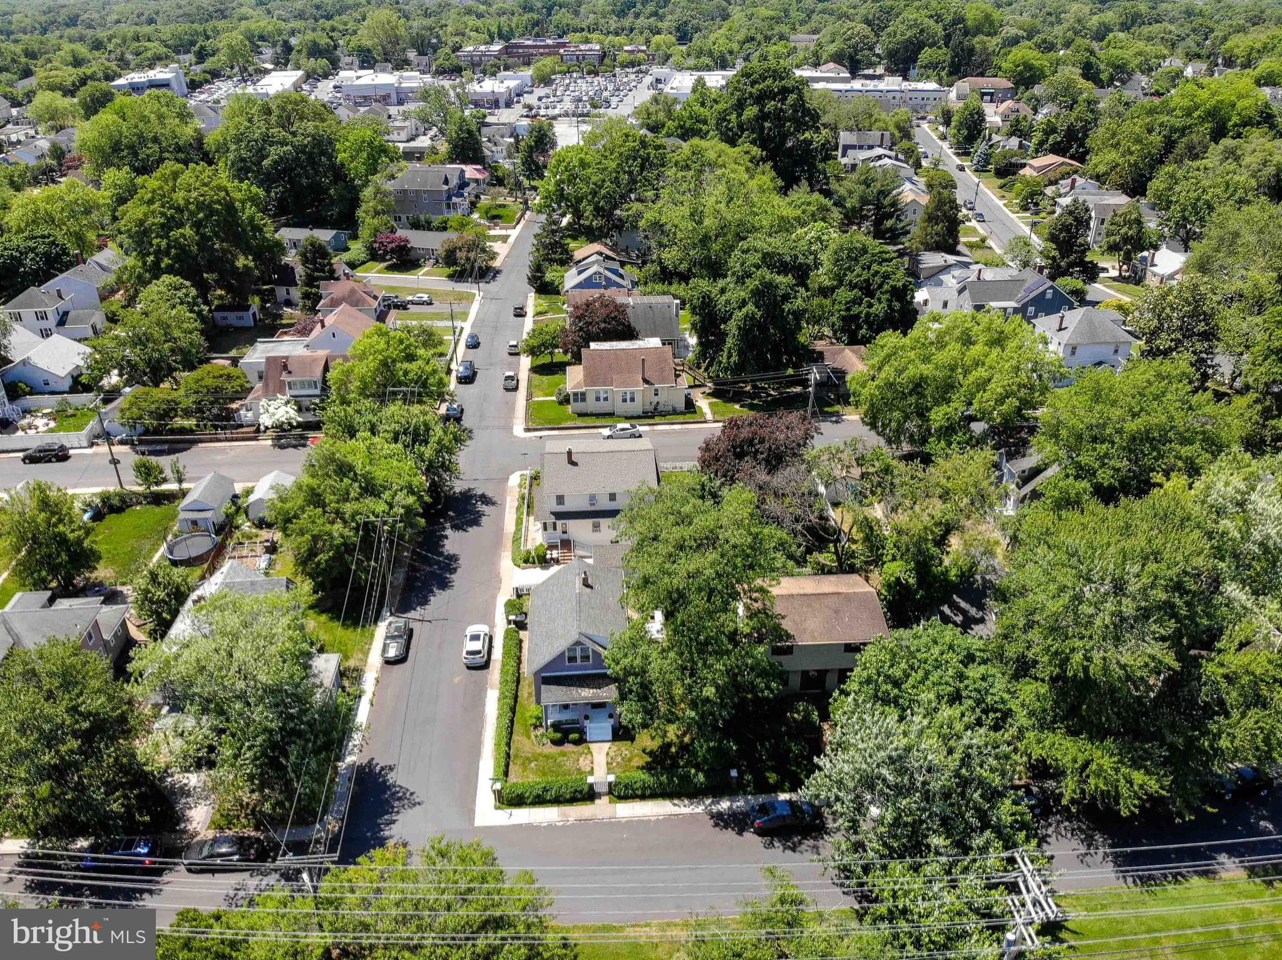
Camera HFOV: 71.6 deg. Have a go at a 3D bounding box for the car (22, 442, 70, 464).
[{"bbox_3d":[-70.339,-3.125,105.000,4.600,1.700,1.850,-3,29,-5],"label":"car"}]

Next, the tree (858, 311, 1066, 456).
[{"bbox_3d":[36.626,-11.106,104.294,23.530,16.390,23.060,0,29,0],"label":"tree"}]

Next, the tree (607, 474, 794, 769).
[{"bbox_3d":[3.500,9.282,57.762,11.600,20.200,11.200,0,29,0],"label":"tree"}]

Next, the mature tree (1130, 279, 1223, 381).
[{"bbox_3d":[70.959,-20.187,118.192,12.660,13.920,12.660,0,29,0],"label":"mature tree"}]

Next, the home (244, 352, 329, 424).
[{"bbox_3d":[-43.072,-12.483,110.736,8.800,7.200,9.000,-2,29,-4],"label":"home"}]

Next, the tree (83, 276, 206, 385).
[{"bbox_3d":[-60.500,-17.534,109.838,13.000,13.200,13.000,0,29,0],"label":"tree"}]

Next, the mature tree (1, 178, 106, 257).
[{"bbox_3d":[-113.107,-50.395,172.306,20.205,15.860,20.205,0,29,0],"label":"mature tree"}]

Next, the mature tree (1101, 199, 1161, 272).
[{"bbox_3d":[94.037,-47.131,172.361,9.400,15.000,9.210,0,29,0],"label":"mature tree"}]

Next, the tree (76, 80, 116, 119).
[{"bbox_3d":[-199.000,-139.522,325.195,12.500,13.500,12.500,0,29,0],"label":"tree"}]

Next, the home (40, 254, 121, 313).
[{"bbox_3d":[-86.614,-30.551,140.524,8.900,7.900,14.500,-2,29,-4],"label":"home"}]

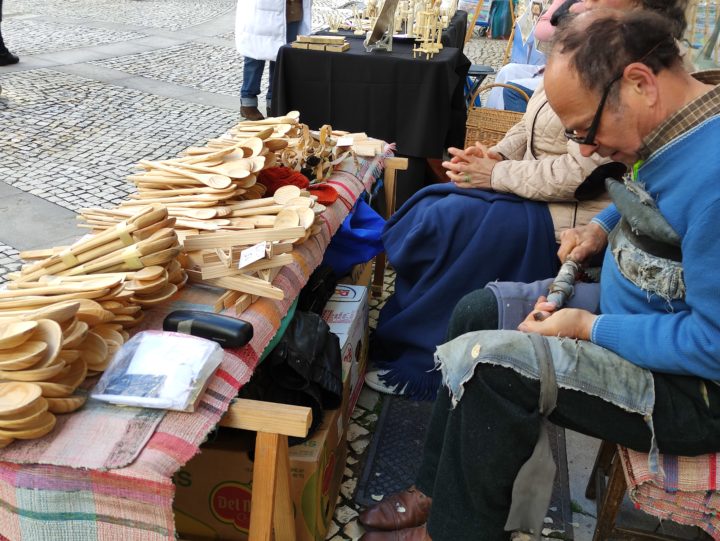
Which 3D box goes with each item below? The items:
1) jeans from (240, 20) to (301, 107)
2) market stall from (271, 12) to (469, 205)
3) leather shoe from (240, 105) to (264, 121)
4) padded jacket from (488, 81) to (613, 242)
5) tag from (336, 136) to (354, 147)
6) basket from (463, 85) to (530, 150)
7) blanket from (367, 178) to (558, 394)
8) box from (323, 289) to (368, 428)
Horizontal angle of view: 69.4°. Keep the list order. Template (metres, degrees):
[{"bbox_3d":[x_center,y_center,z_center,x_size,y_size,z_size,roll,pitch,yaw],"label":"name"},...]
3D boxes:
[{"bbox_3d":[-0.660,-1.732,4.080,0.400,0.900,0.300,-18,35,-28],"label":"jeans"},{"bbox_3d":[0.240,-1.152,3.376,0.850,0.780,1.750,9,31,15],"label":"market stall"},{"bbox_3d":[-0.885,-1.327,4.338,0.105,0.120,0.280,-21,36,-31],"label":"leather shoe"},{"bbox_3d":[0.560,-0.403,1.418,0.460,0.620,0.500,4,30,6],"label":"padded jacket"},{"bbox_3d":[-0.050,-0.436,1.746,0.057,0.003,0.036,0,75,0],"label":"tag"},{"bbox_3d":[0.890,-0.931,3.342,0.380,0.420,0.280,13,32,21],"label":"basket"},{"bbox_3d":[0.290,0.018,1.558,0.490,0.550,0.500,5,30,9],"label":"blanket"},{"bbox_3d":[-0.202,0.230,1.462,0.400,0.300,0.290,7,31,11],"label":"box"}]

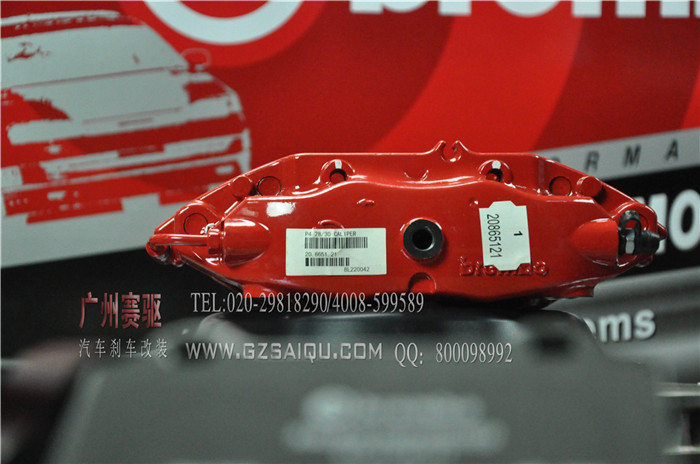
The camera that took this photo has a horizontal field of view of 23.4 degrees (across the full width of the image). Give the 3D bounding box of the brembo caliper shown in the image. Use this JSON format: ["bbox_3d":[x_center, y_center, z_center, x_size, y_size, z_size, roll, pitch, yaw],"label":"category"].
[{"bbox_3d":[0.029,-0.004,0.850,0.258,0.078,0.125,0,4,-2],"label":"brembo caliper"}]

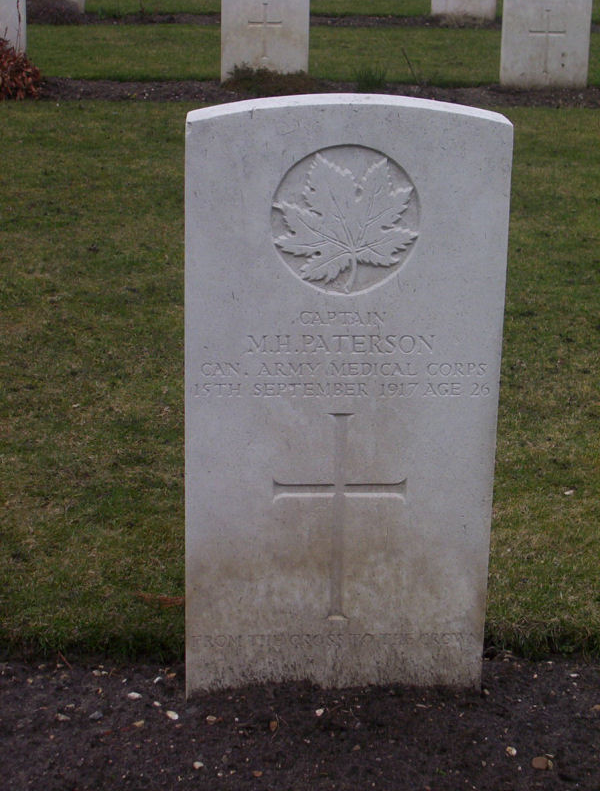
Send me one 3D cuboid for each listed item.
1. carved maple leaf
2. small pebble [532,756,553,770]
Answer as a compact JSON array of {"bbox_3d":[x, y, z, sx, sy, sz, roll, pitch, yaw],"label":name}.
[{"bbox_3d":[0.053,-0.203,2.187,0.173,0.167,0.012,0,19,-4],"label":"carved maple leaf"},{"bbox_3d":[0.288,0.435,2.208,0.024,0.013,0.020,1,18,0],"label":"small pebble"}]

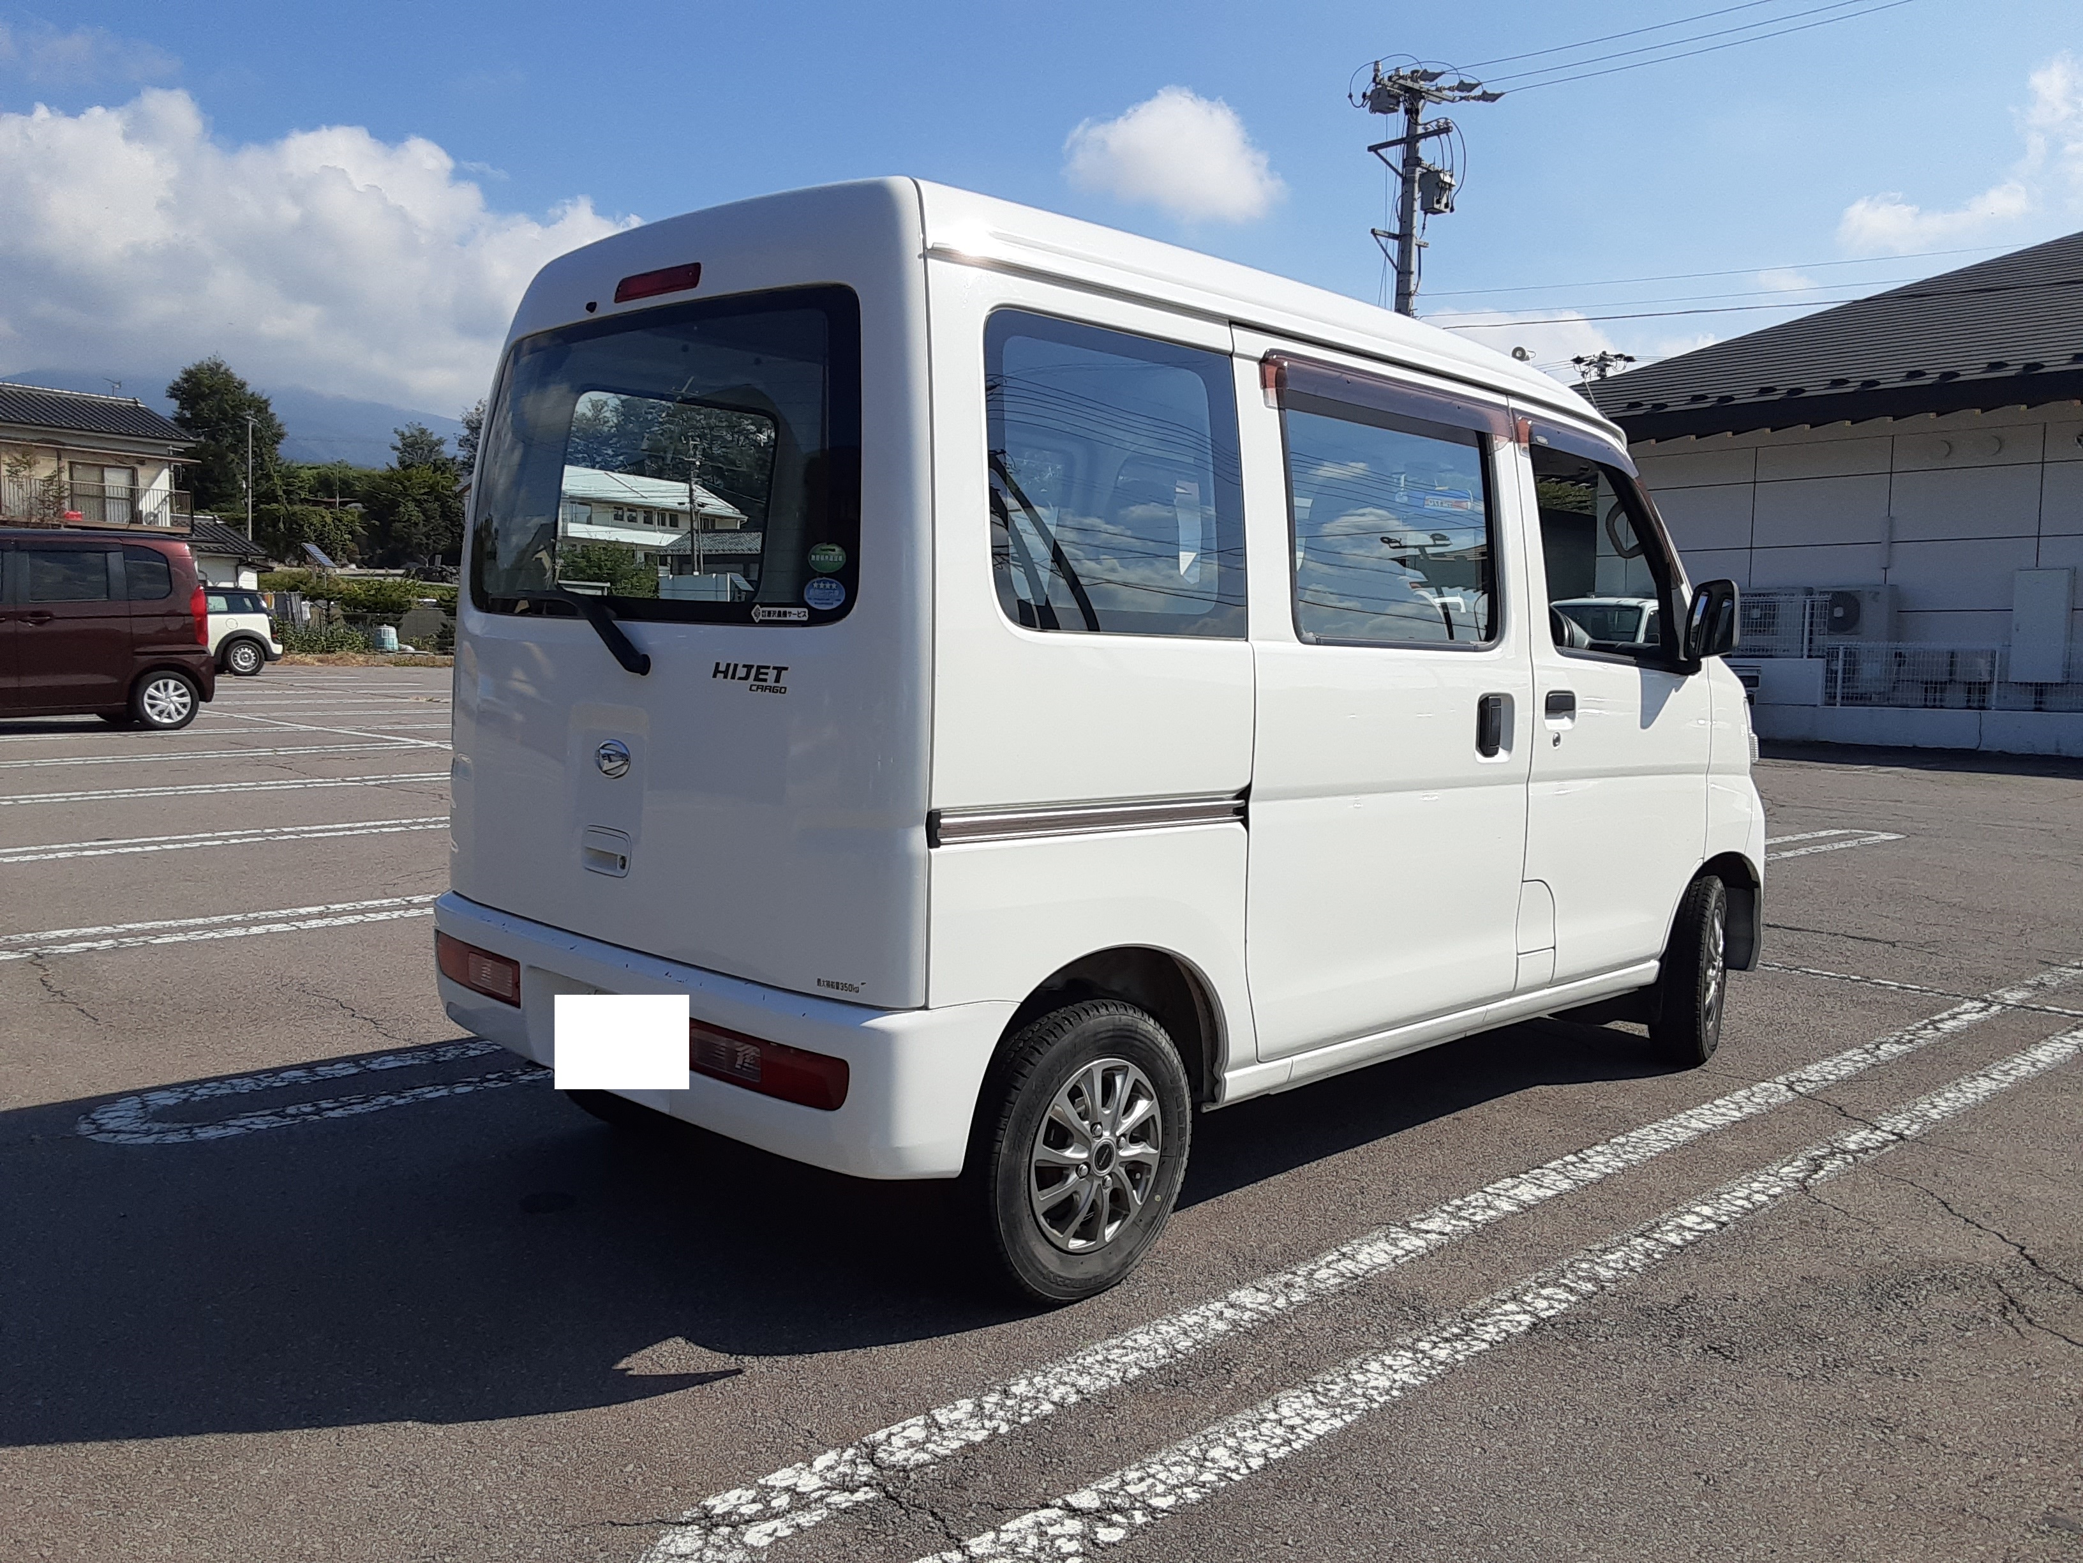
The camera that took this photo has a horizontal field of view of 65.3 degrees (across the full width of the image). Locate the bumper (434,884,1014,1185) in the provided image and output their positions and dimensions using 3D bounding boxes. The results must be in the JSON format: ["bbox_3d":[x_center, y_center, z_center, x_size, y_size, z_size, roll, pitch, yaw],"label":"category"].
[{"bbox_3d":[-0.685,0.420,2.983,1.500,0.275,0.320,6,5,45],"label":"bumper"}]

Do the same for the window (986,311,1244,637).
[{"bbox_3d":[0.143,-0.497,2.703,0.040,0.505,0.610,-2,0,45],"label":"window"}]

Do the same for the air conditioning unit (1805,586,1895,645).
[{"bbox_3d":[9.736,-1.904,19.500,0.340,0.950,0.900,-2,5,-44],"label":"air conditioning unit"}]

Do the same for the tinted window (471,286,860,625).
[{"bbox_3d":[-0.705,-0.538,2.871,1.190,0.525,0.085,6,-2,45],"label":"tinted window"}]

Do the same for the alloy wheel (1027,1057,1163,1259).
[{"bbox_3d":[0.056,0.622,2.775,0.130,0.335,0.335,6,5,45],"label":"alloy wheel"}]

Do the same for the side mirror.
[{"bbox_3d":[1.722,-0.412,4.158,0.145,0.205,0.105,6,5,45],"label":"side mirror"}]

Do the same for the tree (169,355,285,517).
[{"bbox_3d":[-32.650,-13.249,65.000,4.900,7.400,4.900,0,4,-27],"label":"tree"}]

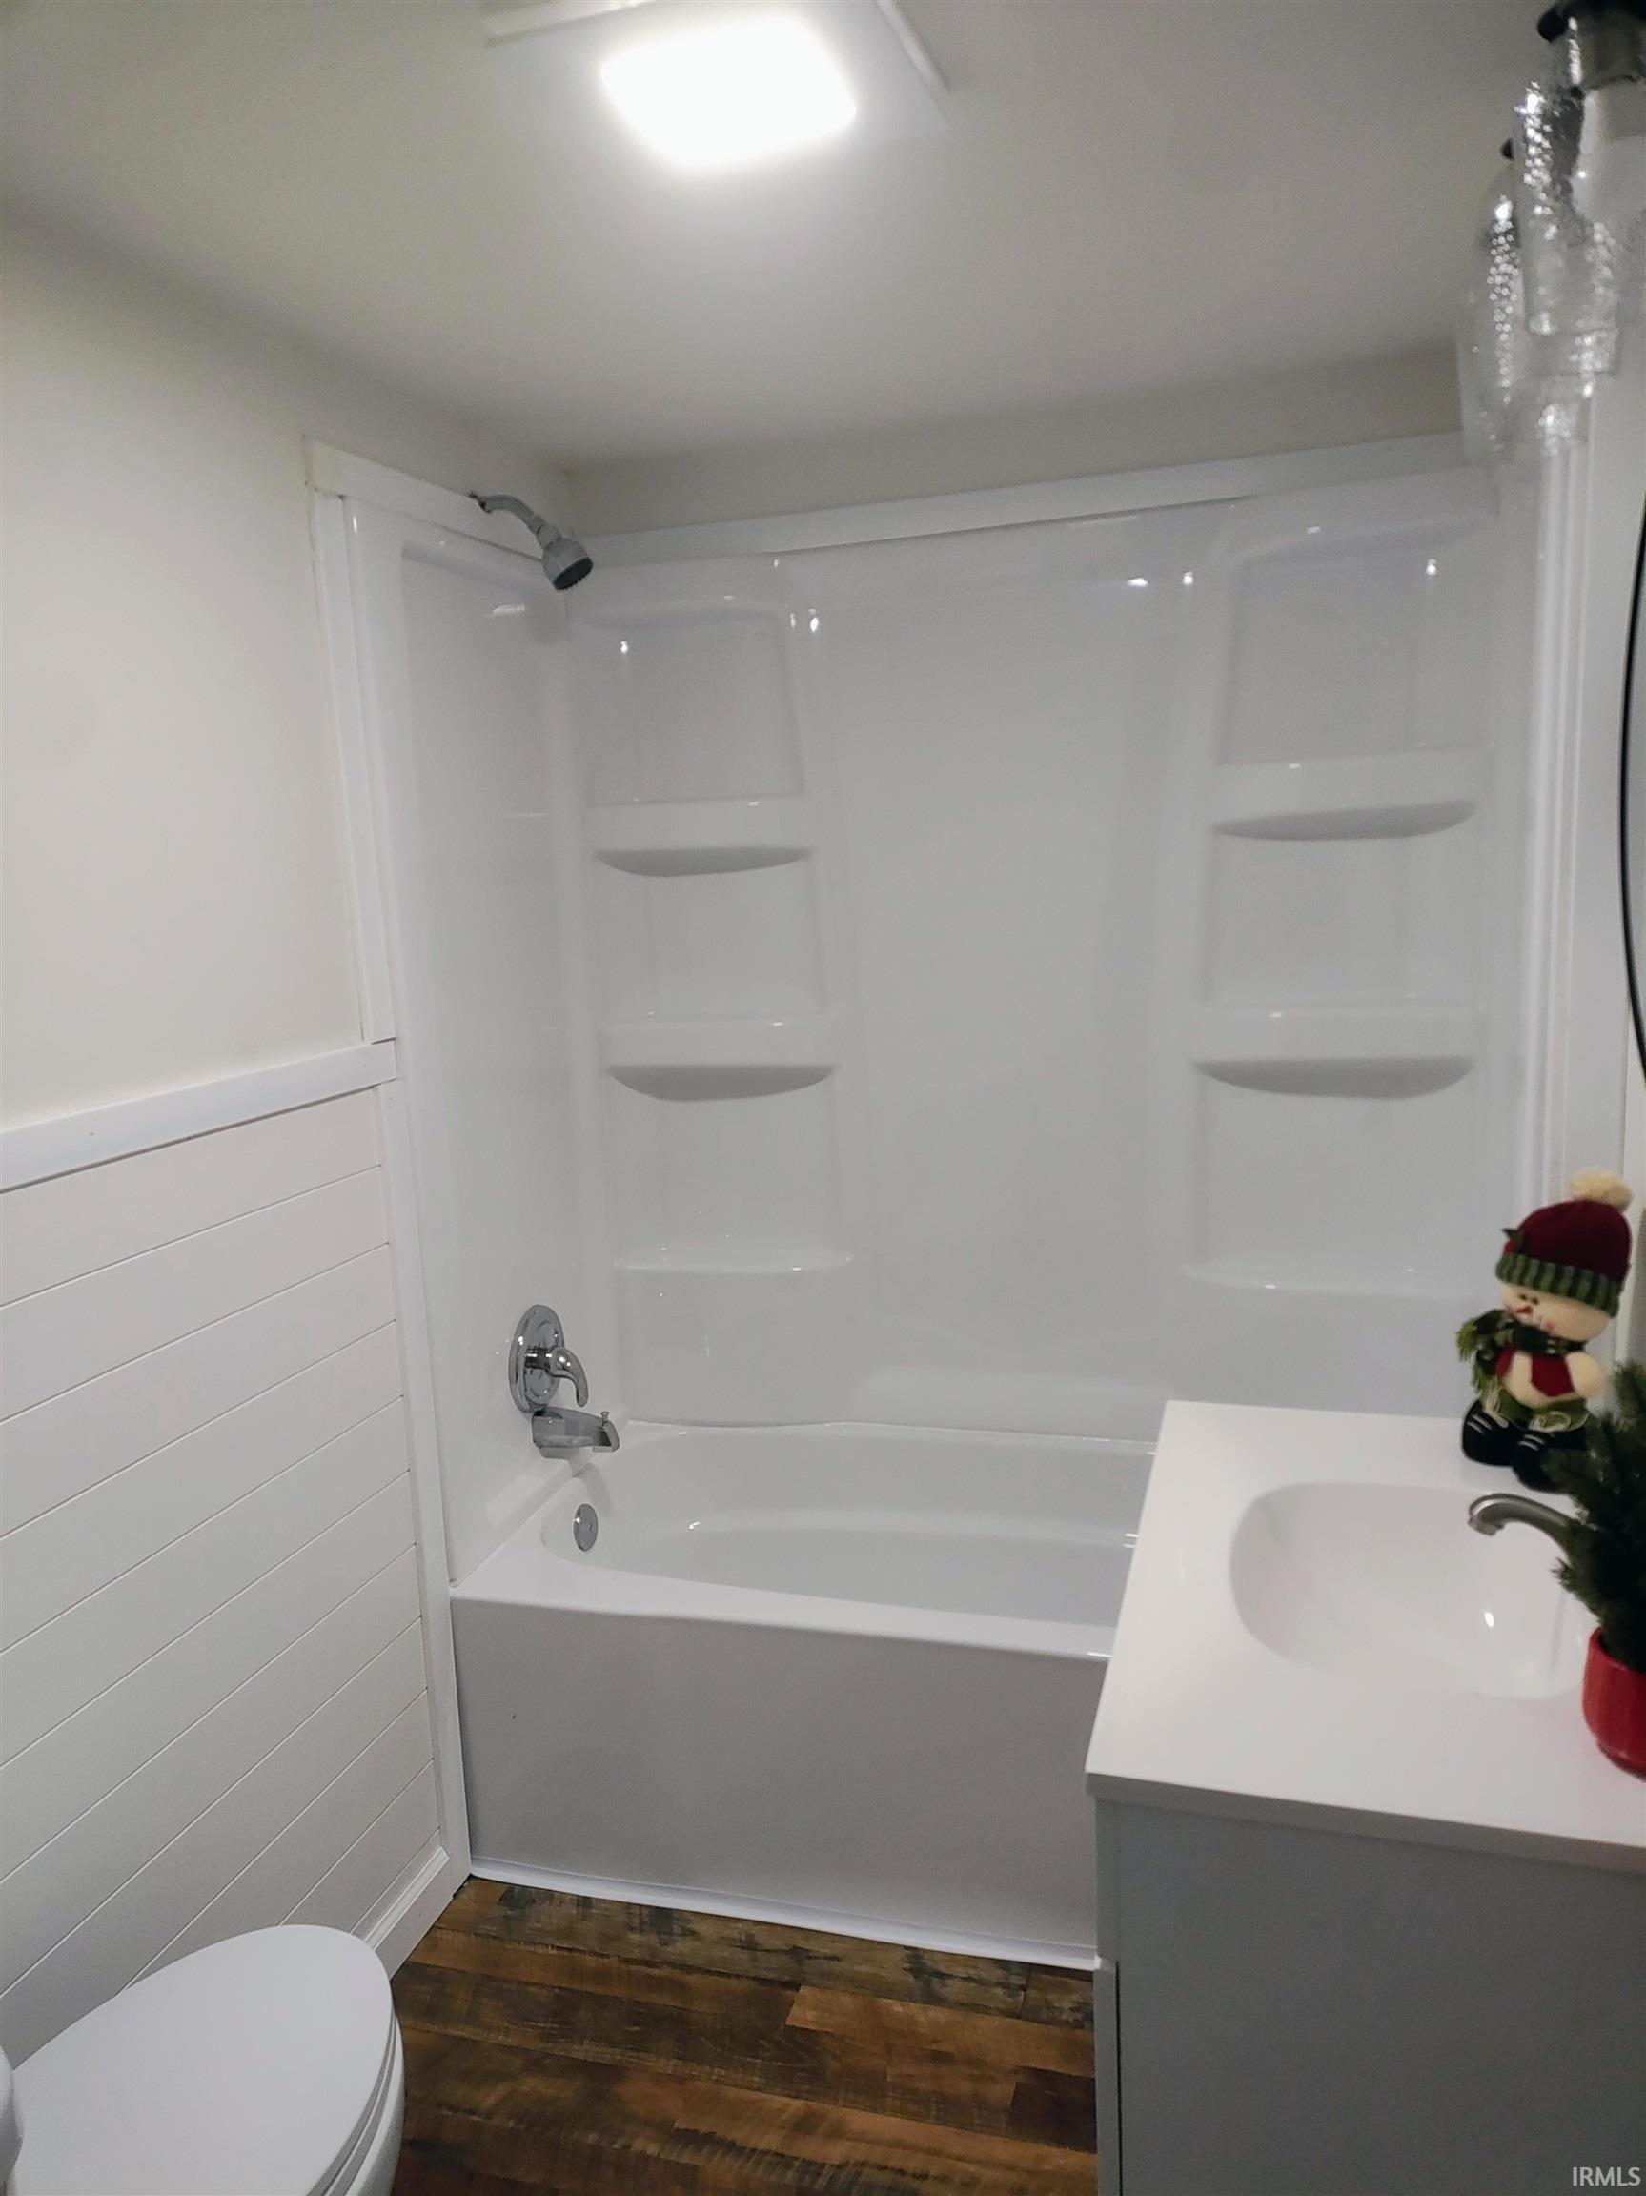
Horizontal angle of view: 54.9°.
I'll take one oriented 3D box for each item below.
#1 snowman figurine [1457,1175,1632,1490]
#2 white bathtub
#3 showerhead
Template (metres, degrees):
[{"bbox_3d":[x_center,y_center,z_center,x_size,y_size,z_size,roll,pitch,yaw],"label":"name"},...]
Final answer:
[{"bbox_3d":[0.754,0.229,1.635,0.135,0.315,0.150,-7,10,-26],"label":"snowman figurine"},{"bbox_3d":[0.286,0.902,2.538,1.524,0.451,0.775,0,9,17],"label":"white bathtub"},{"bbox_3d":[-0.436,-0.848,2.419,0.185,0.155,0.075,0,9,17],"label":"showerhead"}]

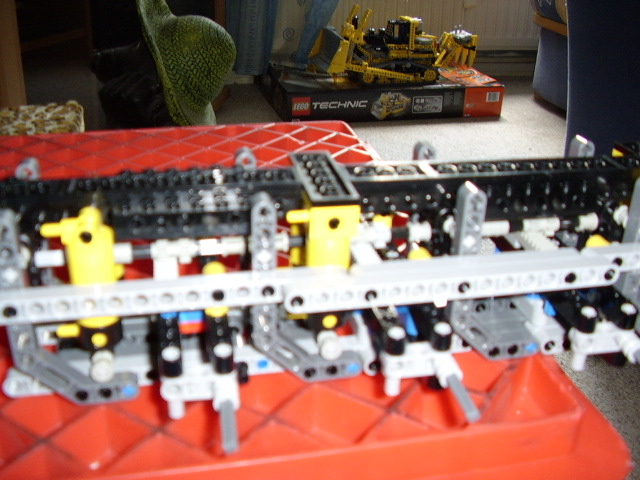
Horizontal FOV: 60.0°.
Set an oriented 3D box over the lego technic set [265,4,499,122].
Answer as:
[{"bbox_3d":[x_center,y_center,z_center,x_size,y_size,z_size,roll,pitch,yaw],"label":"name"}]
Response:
[{"bbox_3d":[0.163,-0.517,1.560,0.580,0.268,0.401,-4,26,-11],"label":"lego technic set"}]

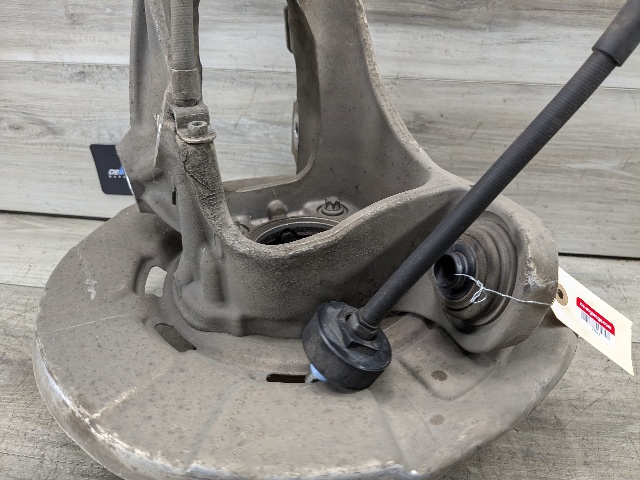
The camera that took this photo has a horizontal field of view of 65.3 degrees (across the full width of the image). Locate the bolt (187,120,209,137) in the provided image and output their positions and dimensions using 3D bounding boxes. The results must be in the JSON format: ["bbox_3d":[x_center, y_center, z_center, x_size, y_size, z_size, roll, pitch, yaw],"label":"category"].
[{"bbox_3d":[-0.065,-0.059,0.268,0.010,0.006,0.010,1,35,0],"label":"bolt"}]

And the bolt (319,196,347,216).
[{"bbox_3d":[0.011,-0.028,0.415,0.019,0.010,0.019,1,35,0],"label":"bolt"}]

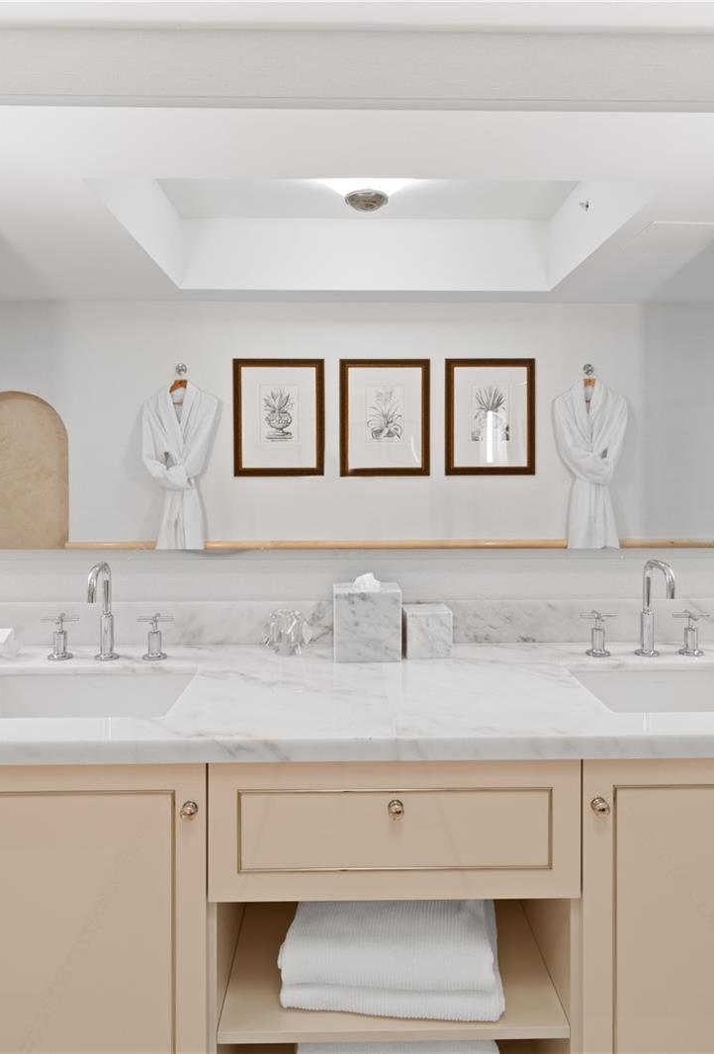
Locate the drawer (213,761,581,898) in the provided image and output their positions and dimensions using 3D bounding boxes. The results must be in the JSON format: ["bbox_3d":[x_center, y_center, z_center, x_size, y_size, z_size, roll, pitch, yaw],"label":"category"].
[{"bbox_3d":[0.058,0.482,1.358,0.603,0.225,0.440,0,3,-1],"label":"drawer"}]

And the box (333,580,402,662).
[{"bbox_3d":[0.023,0.217,1.611,0.149,0.156,0.142,0,3,-1],"label":"box"}]

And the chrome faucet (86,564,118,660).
[{"bbox_3d":[-0.560,0.185,1.540,0.056,0.220,0.142,0,3,-1],"label":"chrome faucet"}]

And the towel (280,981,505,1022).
[{"bbox_3d":[0.073,0.785,1.327,0.375,0.050,0.310,0,3,5],"label":"towel"}]

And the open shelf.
[{"bbox_3d":[0.053,0.685,1.385,0.566,0.240,0.520,0,3,-1],"label":"open shelf"}]

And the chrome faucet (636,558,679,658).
[{"bbox_3d":[0.665,0.183,1.556,0.056,0.220,0.148,0,3,-1],"label":"chrome faucet"}]

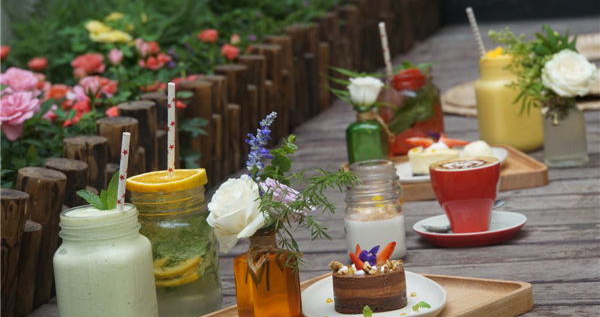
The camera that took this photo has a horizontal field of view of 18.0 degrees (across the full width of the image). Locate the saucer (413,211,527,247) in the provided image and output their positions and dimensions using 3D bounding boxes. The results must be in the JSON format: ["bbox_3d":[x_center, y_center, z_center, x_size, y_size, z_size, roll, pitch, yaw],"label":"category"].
[{"bbox_3d":[0.189,0.081,2.104,0.126,0.020,0.126,-5,9,1],"label":"saucer"}]

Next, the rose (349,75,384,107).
[{"bbox_3d":[0.091,-0.089,2.597,0.048,0.036,0.048,-5,9,0],"label":"rose"}]

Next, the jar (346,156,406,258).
[{"bbox_3d":[0.081,0.056,2.069,0.067,0.099,0.067,-5,9,1],"label":"jar"}]

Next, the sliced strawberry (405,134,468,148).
[{"bbox_3d":[0.195,-0.025,2.700,0.090,0.019,0.030,-5,9,0],"label":"sliced strawberry"}]

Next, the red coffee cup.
[{"bbox_3d":[0.188,0.045,2.104,0.079,0.080,0.091,-2,9,20],"label":"red coffee cup"}]

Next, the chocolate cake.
[{"bbox_3d":[0.065,0.118,1.768,0.069,0.041,0.069,-5,9,0],"label":"chocolate cake"}]

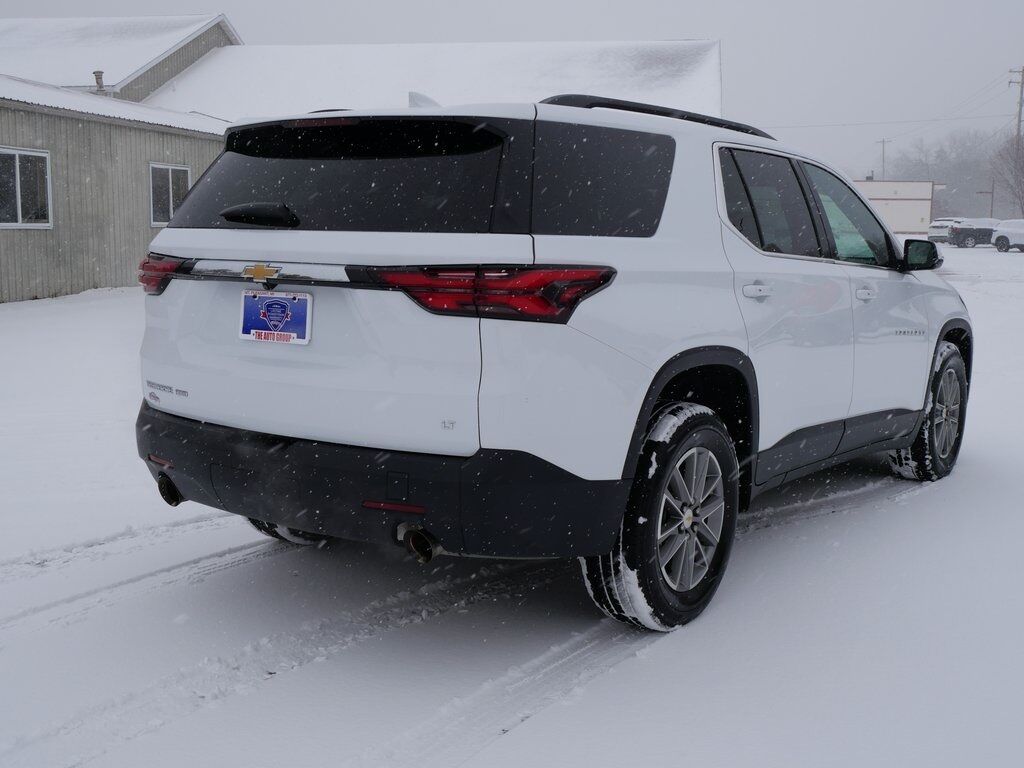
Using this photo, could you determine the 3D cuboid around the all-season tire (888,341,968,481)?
[{"bbox_3d":[2.337,0.162,6.577,0.250,0.775,0.775,6,9,35],"label":"all-season tire"}]

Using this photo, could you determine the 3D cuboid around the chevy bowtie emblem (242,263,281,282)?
[{"bbox_3d":[-0.761,-0.339,3.609,0.180,0.062,0.022,6,9,35],"label":"chevy bowtie emblem"}]

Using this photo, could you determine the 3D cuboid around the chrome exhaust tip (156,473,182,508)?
[{"bbox_3d":[-1.164,0.367,4.139,0.100,0.100,0.120,6,9,35],"label":"chrome exhaust tip"}]

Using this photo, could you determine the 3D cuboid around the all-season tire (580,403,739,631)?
[{"bbox_3d":[0.549,0.460,4.098,0.250,0.775,0.775,6,9,35],"label":"all-season tire"}]

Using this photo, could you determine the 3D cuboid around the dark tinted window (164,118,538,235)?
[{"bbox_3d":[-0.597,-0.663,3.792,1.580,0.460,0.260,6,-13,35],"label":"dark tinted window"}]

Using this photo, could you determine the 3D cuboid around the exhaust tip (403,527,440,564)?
[{"bbox_3d":[-0.237,0.468,3.483,0.100,0.100,0.120,6,9,35],"label":"exhaust tip"}]

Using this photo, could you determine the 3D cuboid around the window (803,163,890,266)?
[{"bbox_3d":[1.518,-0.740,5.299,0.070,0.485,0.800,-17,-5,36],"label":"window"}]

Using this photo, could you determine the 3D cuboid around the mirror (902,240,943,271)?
[{"bbox_3d":[1.932,-0.599,5.550,0.200,0.145,0.145,6,9,35],"label":"mirror"}]

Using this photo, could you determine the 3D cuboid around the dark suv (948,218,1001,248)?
[{"bbox_3d":[28.800,-9.050,71.100,4.700,1.740,1.900,1,7,0],"label":"dark suv"}]

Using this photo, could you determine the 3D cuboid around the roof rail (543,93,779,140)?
[{"bbox_3d":[0.625,-0.979,4.366,0.080,0.070,1.830,6,9,35],"label":"roof rail"}]

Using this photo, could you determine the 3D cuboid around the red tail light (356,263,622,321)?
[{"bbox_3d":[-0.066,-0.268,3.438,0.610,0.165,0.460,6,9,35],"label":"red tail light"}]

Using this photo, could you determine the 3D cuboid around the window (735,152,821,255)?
[{"bbox_3d":[1.052,-0.695,4.656,0.070,0.430,0.600,-17,-5,36],"label":"window"}]

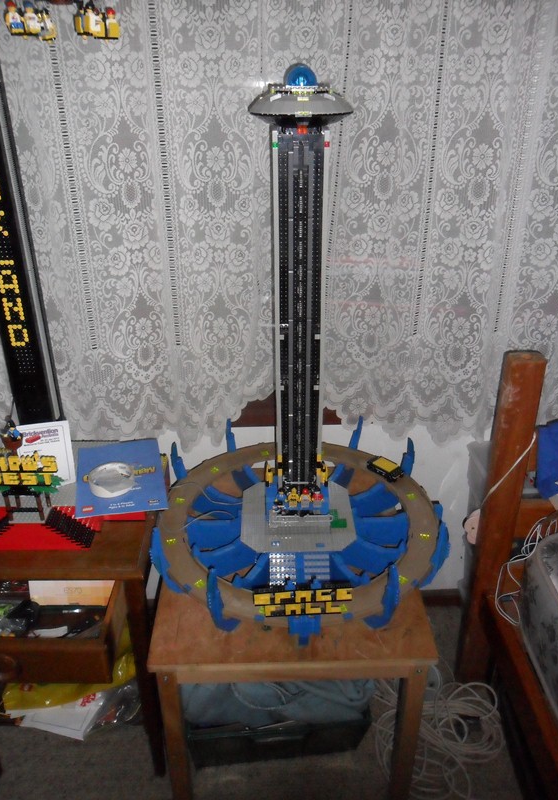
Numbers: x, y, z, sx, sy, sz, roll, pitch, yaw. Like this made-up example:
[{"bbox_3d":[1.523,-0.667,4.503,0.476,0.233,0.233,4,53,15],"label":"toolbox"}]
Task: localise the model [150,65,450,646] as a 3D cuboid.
[{"bbox_3d":[0.038,-0.087,1.104,0.600,0.884,0.600,0,28,1],"label":"model"}]

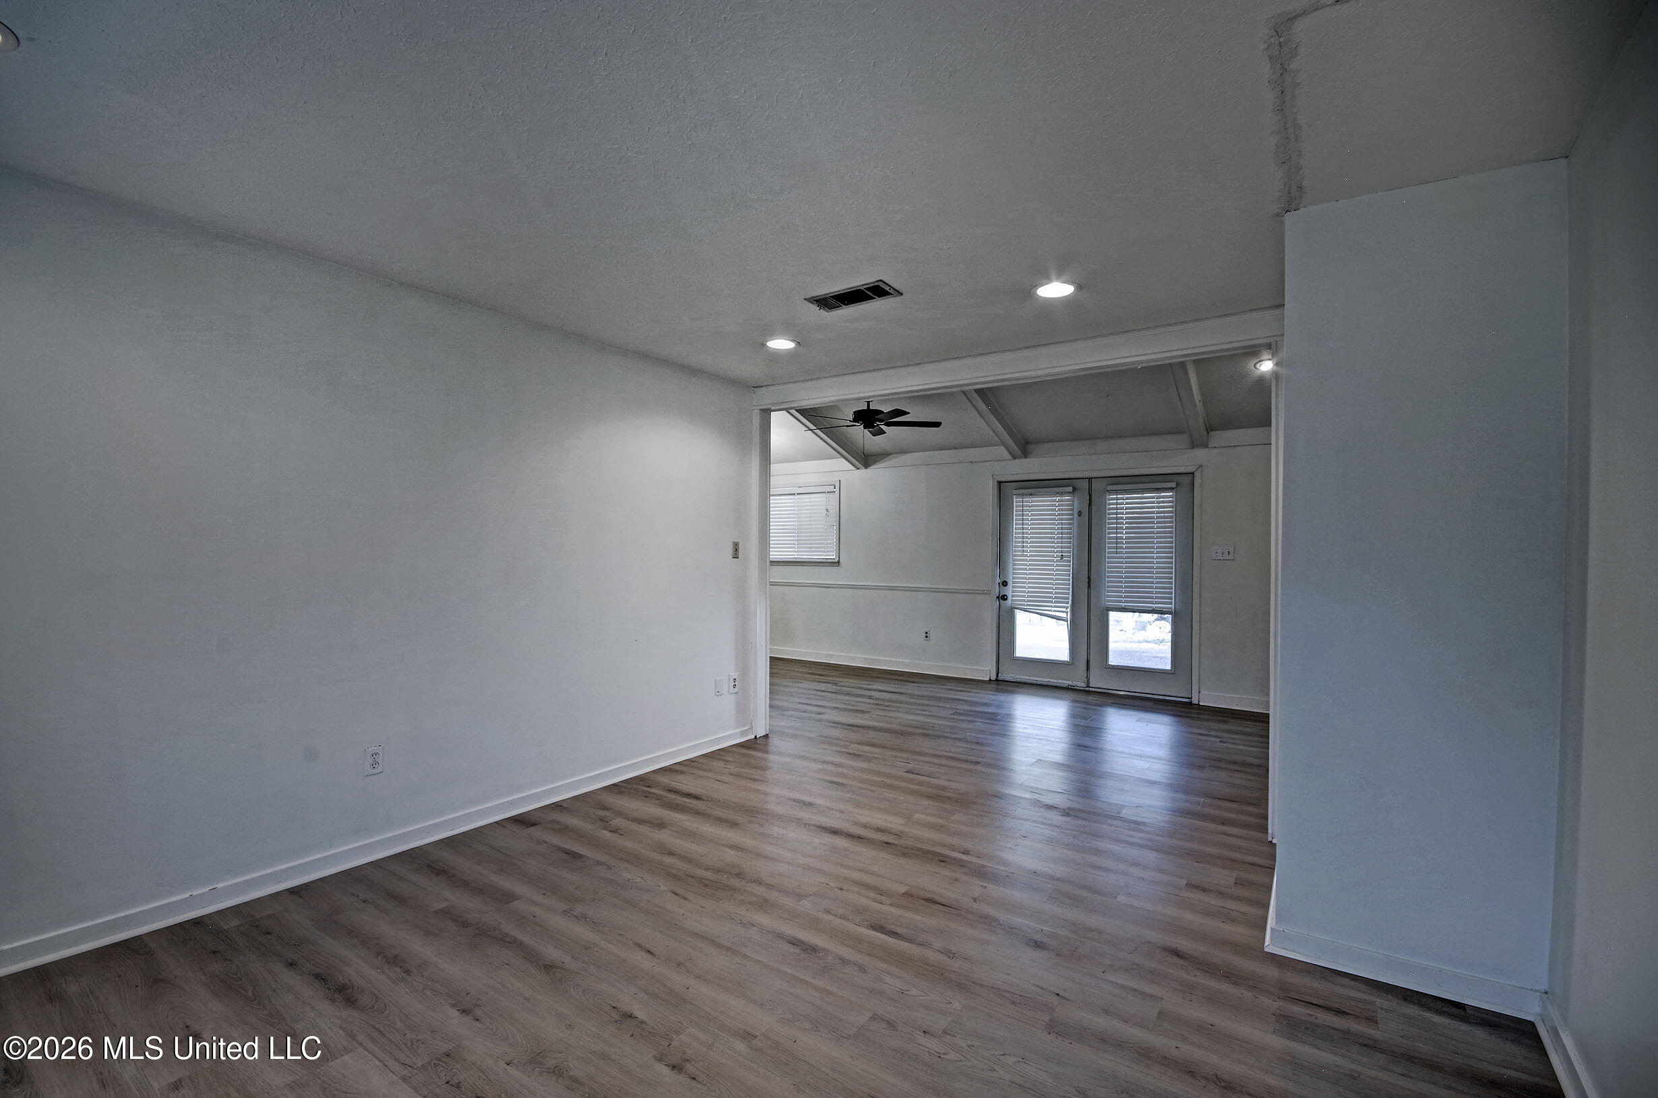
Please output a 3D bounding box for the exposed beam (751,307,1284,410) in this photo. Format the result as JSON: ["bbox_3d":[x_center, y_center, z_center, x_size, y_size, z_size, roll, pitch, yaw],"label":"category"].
[{"bbox_3d":[0.825,-1.031,4.038,3.095,0.165,0.140,1,0,33],"label":"exposed beam"}]

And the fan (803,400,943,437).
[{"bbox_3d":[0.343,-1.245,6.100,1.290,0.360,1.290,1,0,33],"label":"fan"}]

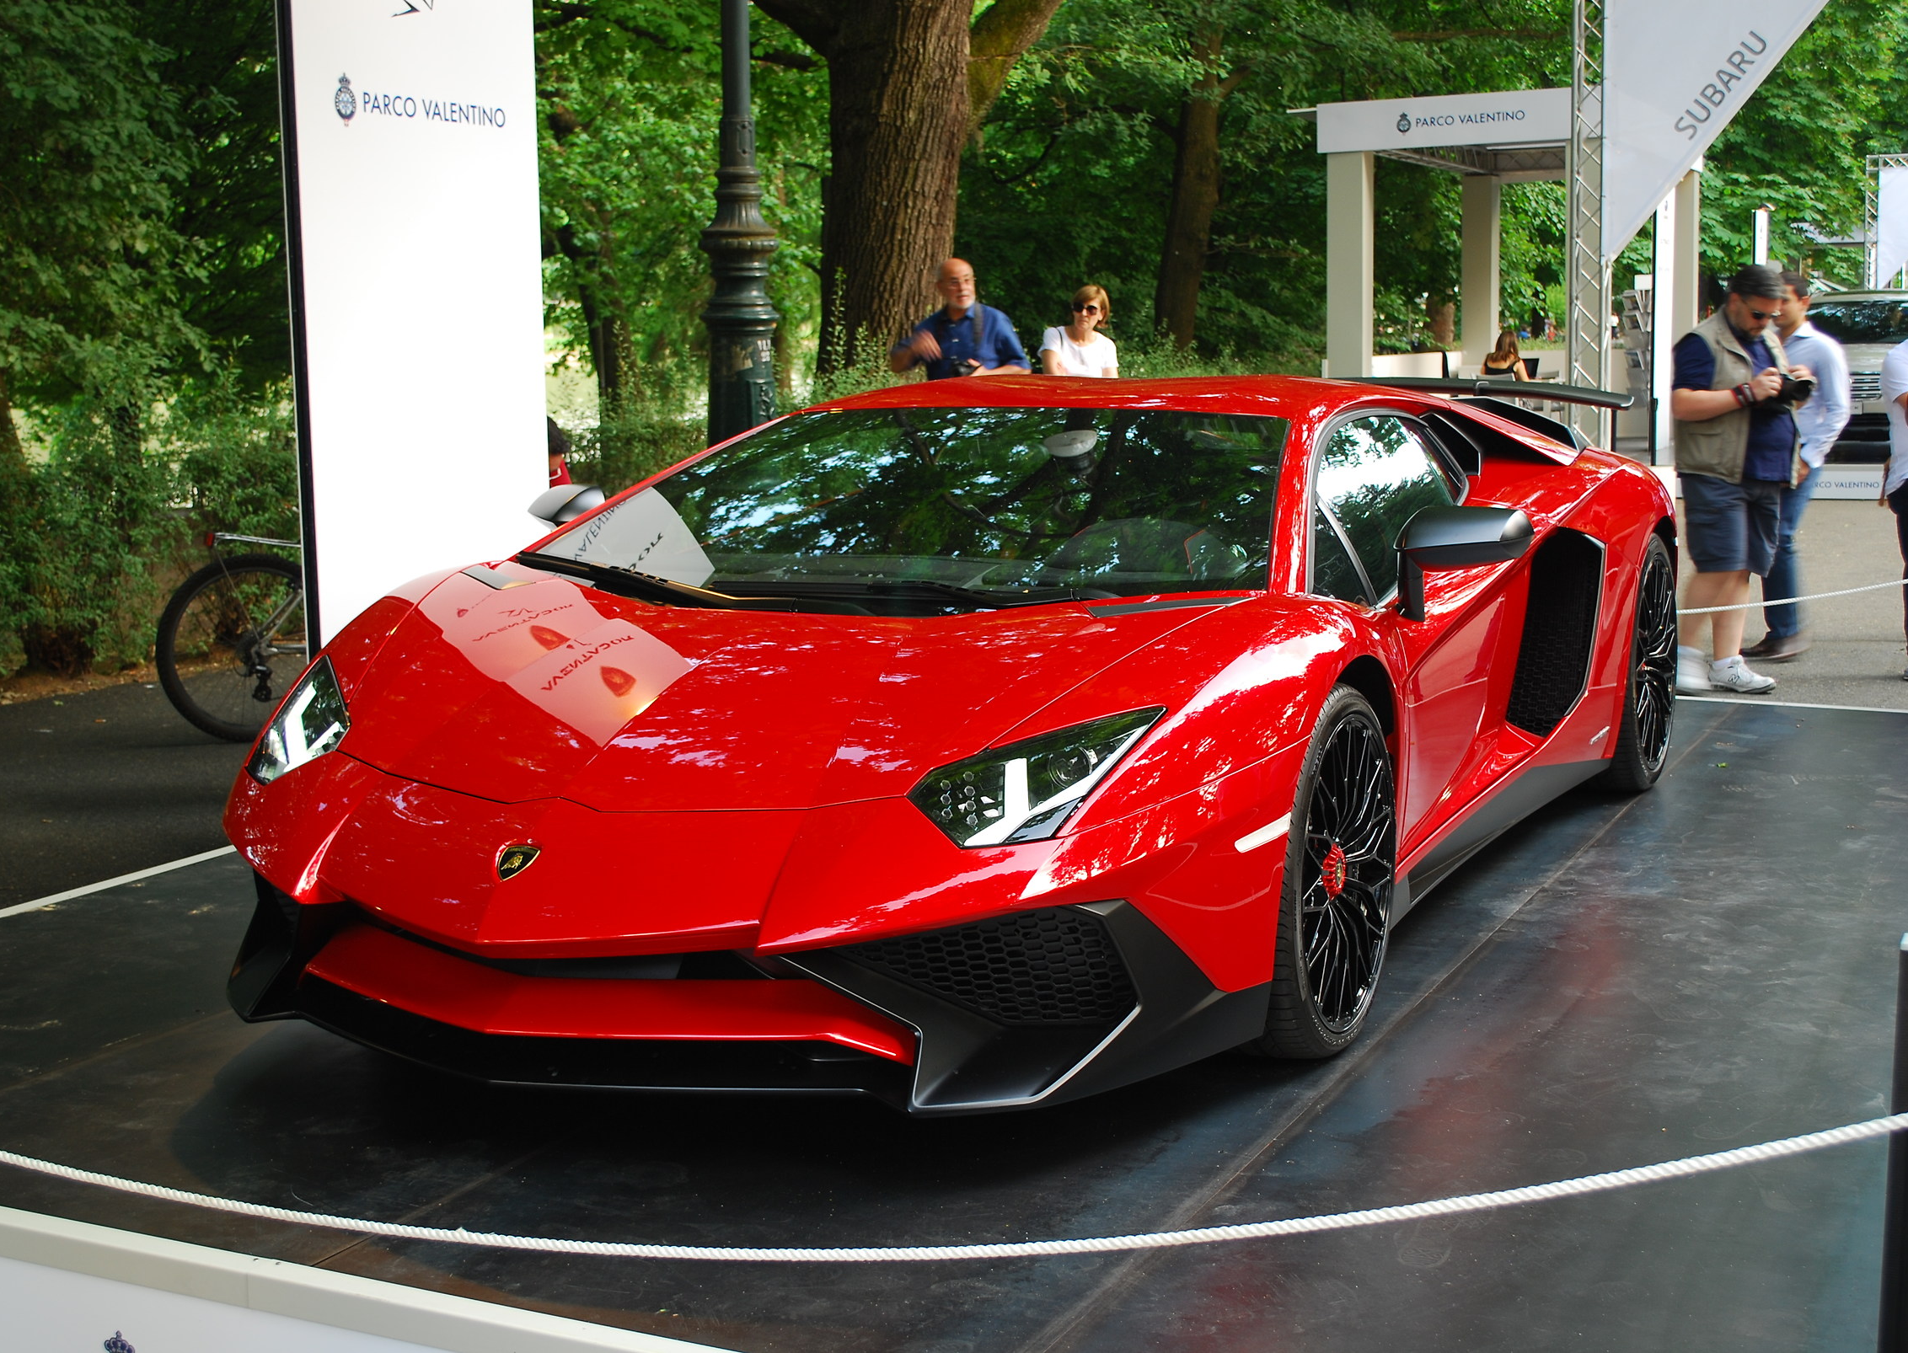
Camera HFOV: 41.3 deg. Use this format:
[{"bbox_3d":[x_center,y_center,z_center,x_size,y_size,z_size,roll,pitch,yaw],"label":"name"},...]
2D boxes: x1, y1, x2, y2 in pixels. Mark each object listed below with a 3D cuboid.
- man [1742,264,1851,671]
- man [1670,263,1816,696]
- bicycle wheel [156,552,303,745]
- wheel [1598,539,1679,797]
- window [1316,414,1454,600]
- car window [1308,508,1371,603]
[{"bbox_3d":[3.842,-0.960,11.514,0.380,1.760,0.500,-3,8,-18],"label":"man"},{"bbox_3d":[3.253,-0.814,10.474,0.560,1.760,0.480,-8,11,-43],"label":"man"},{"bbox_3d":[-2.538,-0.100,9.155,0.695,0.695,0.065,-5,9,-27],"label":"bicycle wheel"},{"bbox_3d":[1.701,-0.039,6.702,0.340,0.710,0.710,3,9,25],"label":"wheel"},{"bbox_3d":[0.913,-0.370,5.281,0.240,0.340,1.060,3,9,26],"label":"window"},{"bbox_3d":[0.669,-0.213,4.670,0.130,0.200,0.380,3,9,26],"label":"car window"}]

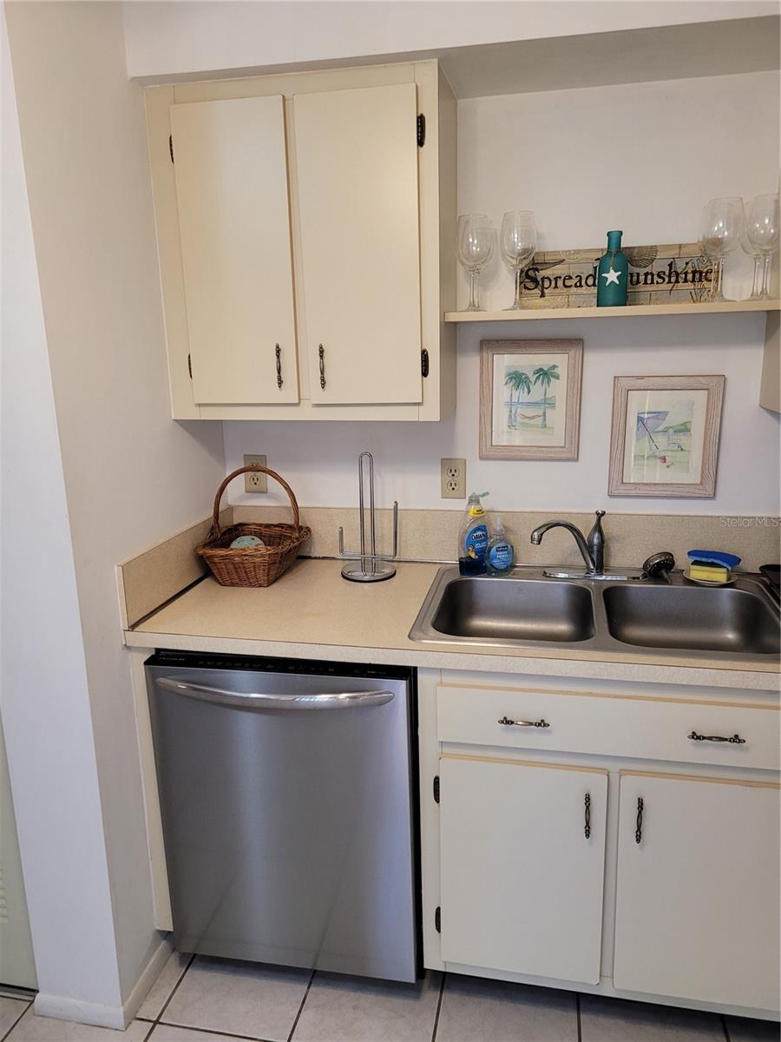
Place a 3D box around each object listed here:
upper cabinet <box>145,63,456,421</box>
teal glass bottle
[{"bbox_3d":[-0.196,-0.653,1.964,0.686,0.766,0.315,1,14,12],"label":"upper cabinet"},{"bbox_3d":[0.524,-0.592,1.843,0.071,0.171,0.071,2,14,16],"label":"teal glass bottle"}]

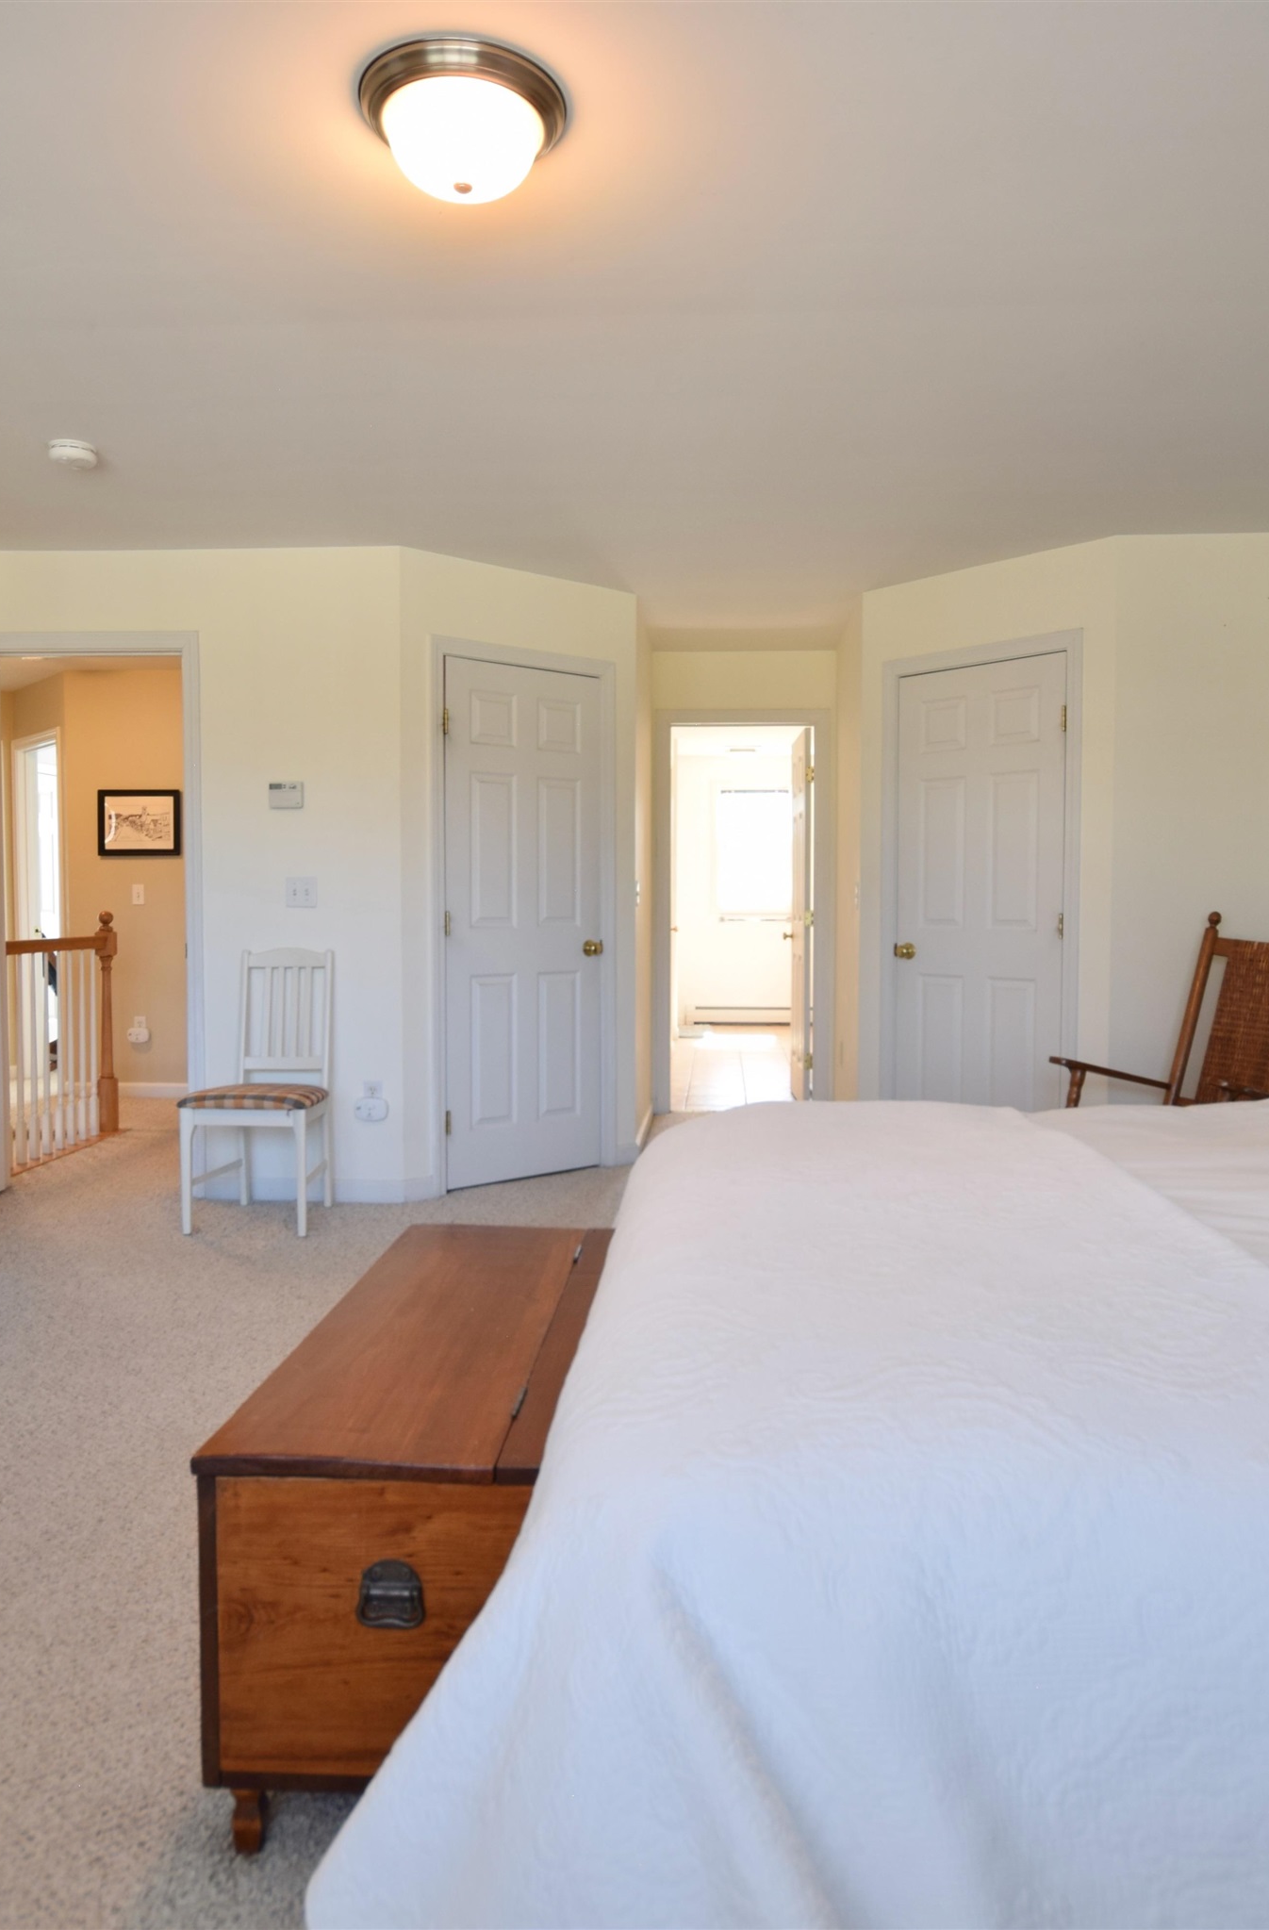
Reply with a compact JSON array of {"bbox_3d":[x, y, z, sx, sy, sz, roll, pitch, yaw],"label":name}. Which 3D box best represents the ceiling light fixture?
[{"bbox_3d":[-0.283,-1.361,2.003,0.345,0.140,0.345,0,3,4],"label":"ceiling light fixture"}]

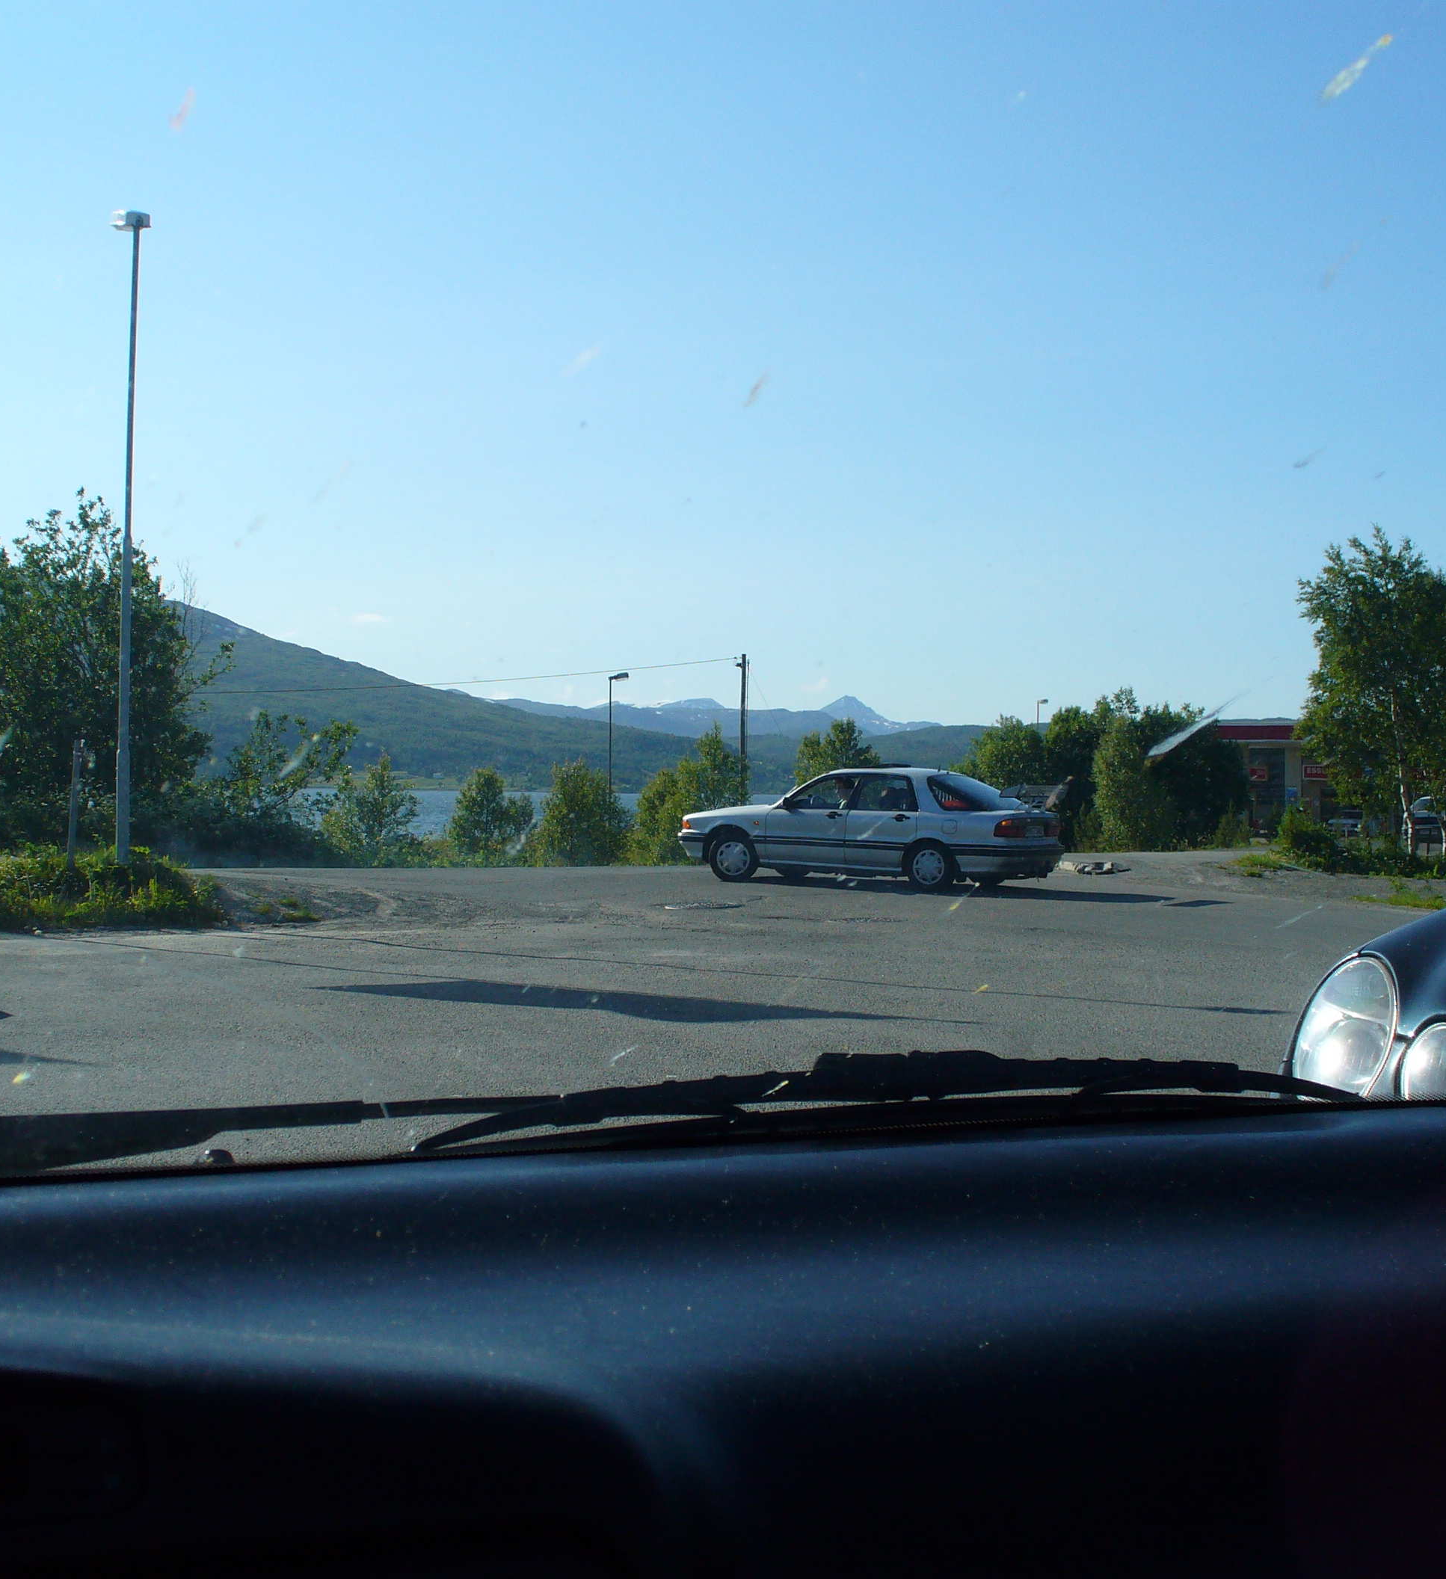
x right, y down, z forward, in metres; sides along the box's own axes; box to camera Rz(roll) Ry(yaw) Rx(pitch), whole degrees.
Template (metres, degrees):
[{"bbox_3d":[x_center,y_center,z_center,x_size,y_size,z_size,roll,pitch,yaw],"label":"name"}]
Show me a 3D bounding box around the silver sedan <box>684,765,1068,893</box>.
[{"bbox_3d":[1.716,0.440,27.039,4.550,1.420,1.695,1,0,30],"label":"silver sedan"}]

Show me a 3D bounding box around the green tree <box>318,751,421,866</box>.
[{"bbox_3d":[-4.869,0.285,31.200,1.450,1.550,1.300,1,0,0],"label":"green tree"}]

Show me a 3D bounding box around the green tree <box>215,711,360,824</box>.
[{"bbox_3d":[-6.501,-0.184,33.500,2.200,2.100,1.900,1,0,0],"label":"green tree"}]

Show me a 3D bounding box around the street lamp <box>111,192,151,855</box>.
[{"bbox_3d":[-5.740,-2.371,21.800,0.350,6.441,0.420,1,0,-37],"label":"street lamp"}]

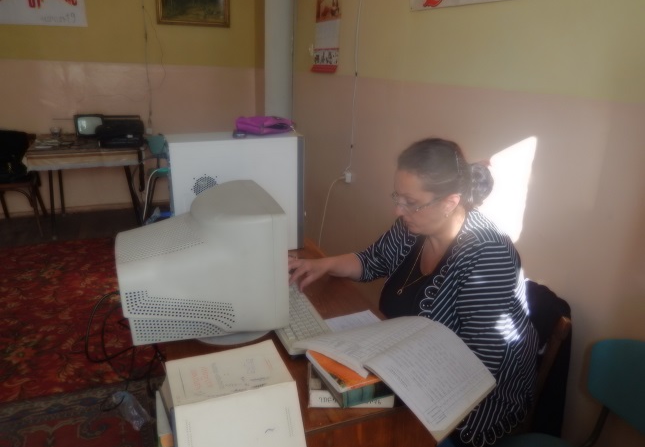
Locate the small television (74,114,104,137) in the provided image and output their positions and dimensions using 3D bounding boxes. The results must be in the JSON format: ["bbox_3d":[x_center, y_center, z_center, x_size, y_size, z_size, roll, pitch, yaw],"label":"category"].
[{"bbox_3d":[-2.104,-0.898,4.228,0.226,0.187,0.210,-7,21,-24],"label":"small television"}]

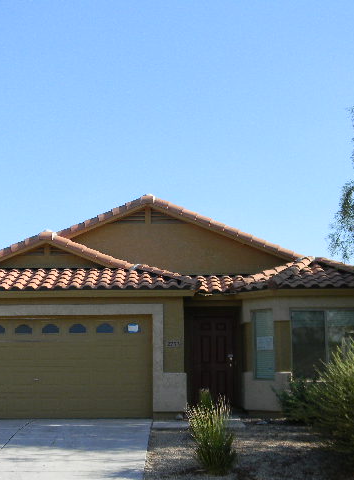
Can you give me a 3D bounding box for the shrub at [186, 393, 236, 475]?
[{"bbox_3d":[0.504,2.895,11.400,0.740,1.200,0.720,0,-9,1],"label":"shrub"}]

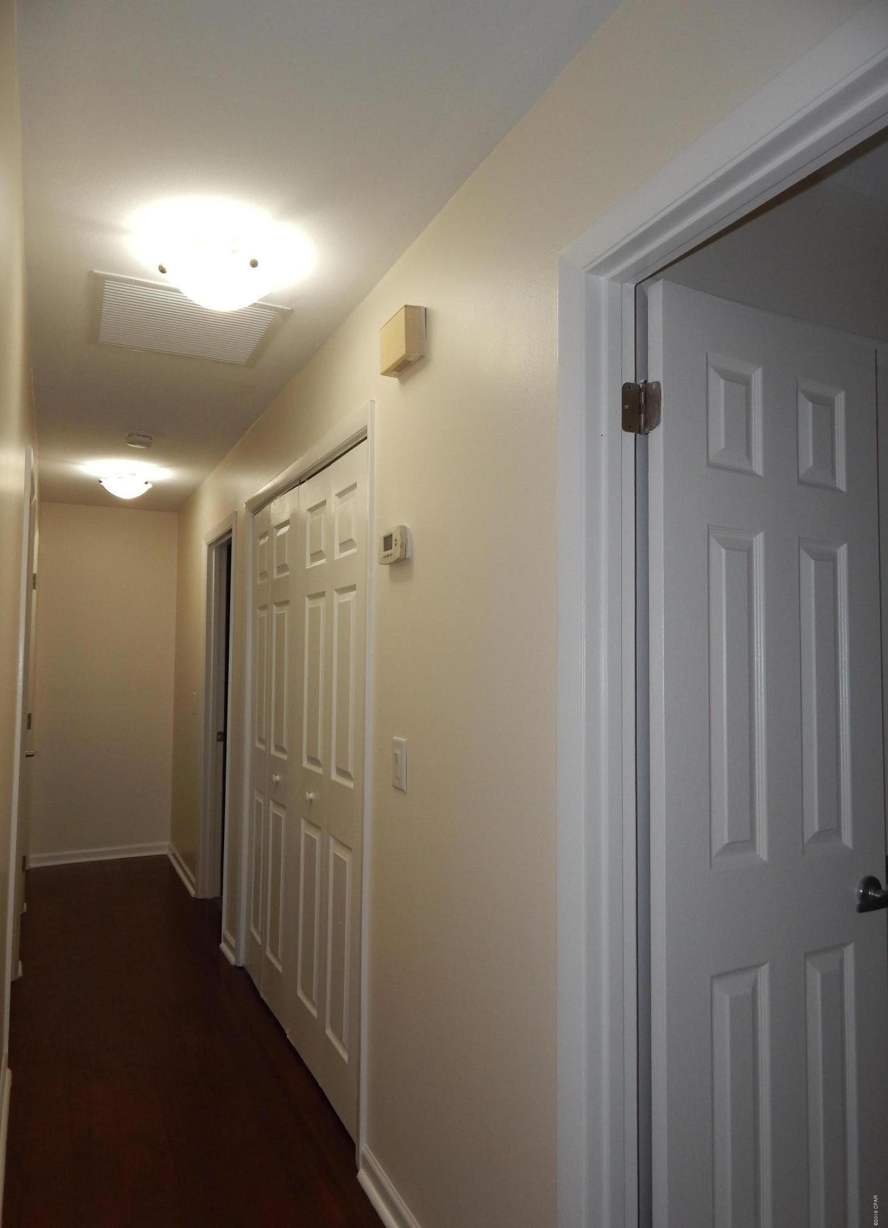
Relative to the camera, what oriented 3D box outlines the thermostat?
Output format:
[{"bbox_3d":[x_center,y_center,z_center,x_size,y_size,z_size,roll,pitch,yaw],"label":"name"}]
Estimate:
[{"bbox_3d":[-0.119,-0.174,2.055,0.036,0.090,0.135,2,-3,-25],"label":"thermostat"}]

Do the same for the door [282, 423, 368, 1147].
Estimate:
[{"bbox_3d":[-0.364,0.499,2.626,0.036,2.010,0.770,2,-3,-25],"label":"door"}]

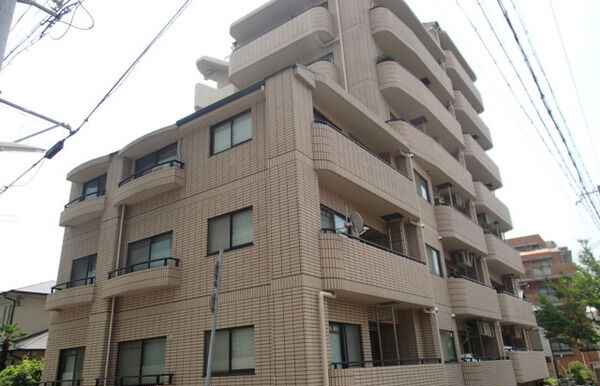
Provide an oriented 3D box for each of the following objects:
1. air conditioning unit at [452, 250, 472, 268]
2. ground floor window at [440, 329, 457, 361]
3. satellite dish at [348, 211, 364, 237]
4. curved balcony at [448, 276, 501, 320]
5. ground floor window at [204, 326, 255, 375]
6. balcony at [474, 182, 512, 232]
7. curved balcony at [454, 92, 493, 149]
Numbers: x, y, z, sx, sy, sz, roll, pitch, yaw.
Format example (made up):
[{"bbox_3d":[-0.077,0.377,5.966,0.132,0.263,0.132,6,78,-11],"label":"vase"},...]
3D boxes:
[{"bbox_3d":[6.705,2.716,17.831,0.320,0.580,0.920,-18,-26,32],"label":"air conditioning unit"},{"bbox_3d":[4.827,4.985,14.020,0.120,0.970,1.080,-18,-27,34],"label":"ground floor window"},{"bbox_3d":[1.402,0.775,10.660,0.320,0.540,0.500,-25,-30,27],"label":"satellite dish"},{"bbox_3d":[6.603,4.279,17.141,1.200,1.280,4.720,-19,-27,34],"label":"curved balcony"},{"bbox_3d":[-1.543,3.492,9.515,1.505,0.980,0.150,-17,-26,31],"label":"ground floor window"},{"bbox_3d":[10.312,0.879,24.055,1.200,1.400,6.500,-18,-27,34],"label":"balcony"},{"bbox_3d":[10.051,-4.201,26.092,1.190,1.380,6.500,-18,-27,34],"label":"curved balcony"}]

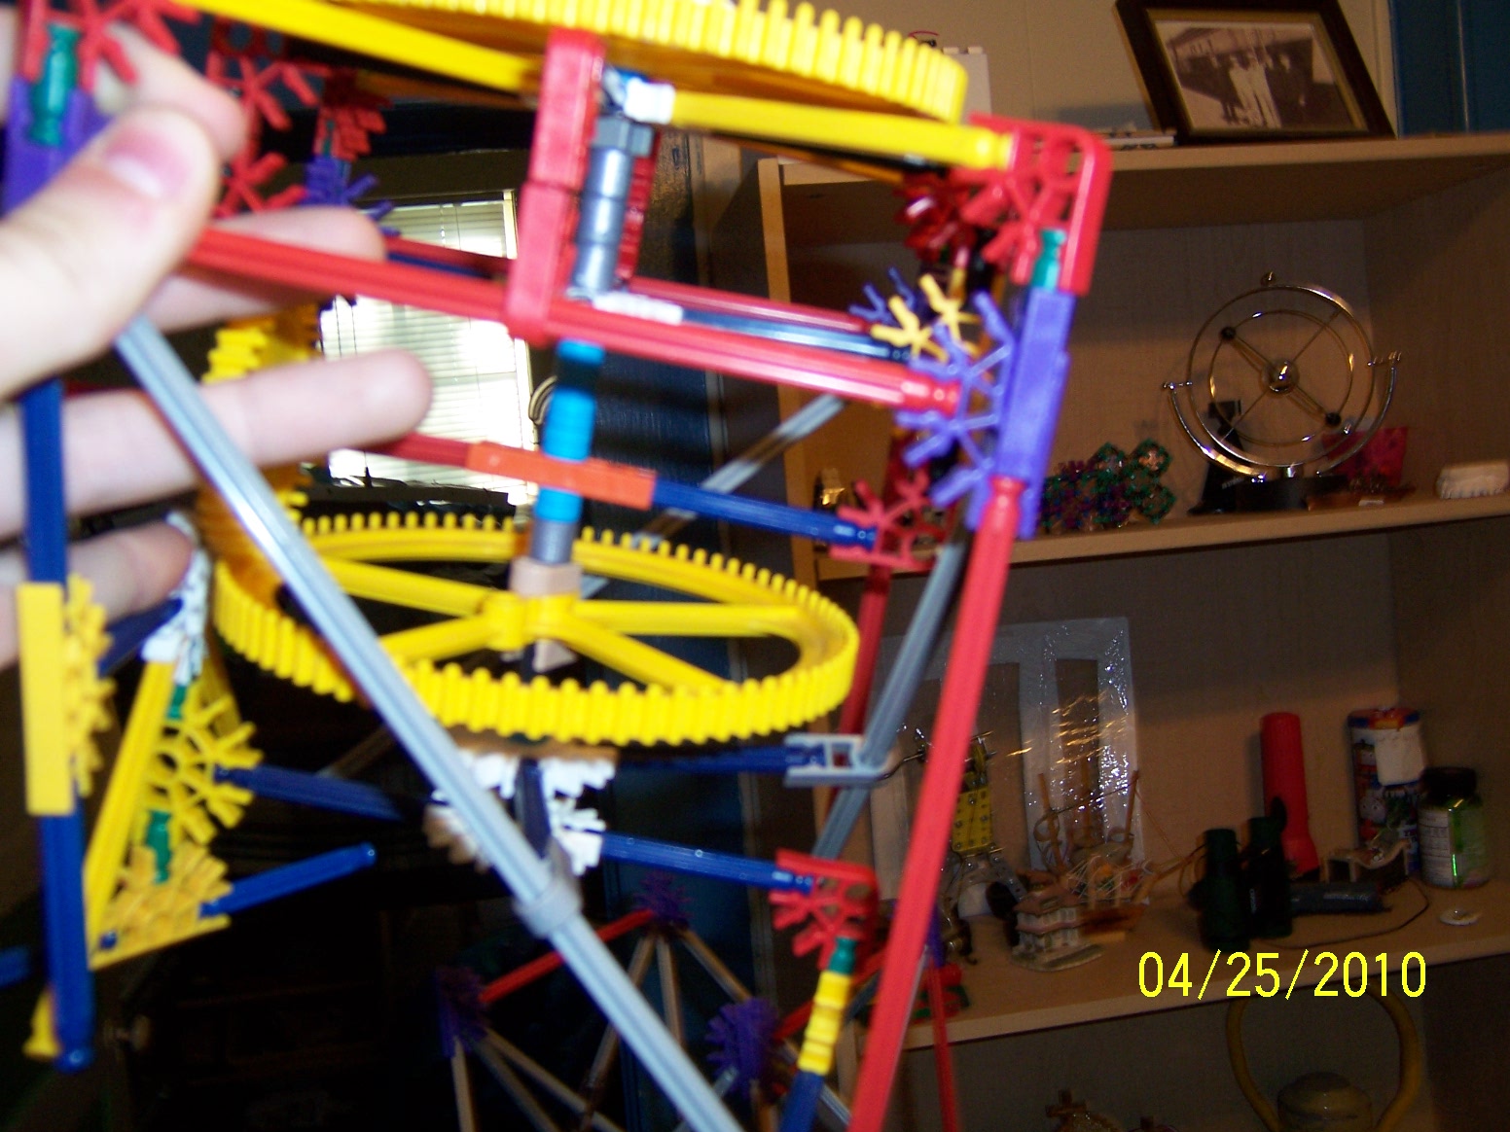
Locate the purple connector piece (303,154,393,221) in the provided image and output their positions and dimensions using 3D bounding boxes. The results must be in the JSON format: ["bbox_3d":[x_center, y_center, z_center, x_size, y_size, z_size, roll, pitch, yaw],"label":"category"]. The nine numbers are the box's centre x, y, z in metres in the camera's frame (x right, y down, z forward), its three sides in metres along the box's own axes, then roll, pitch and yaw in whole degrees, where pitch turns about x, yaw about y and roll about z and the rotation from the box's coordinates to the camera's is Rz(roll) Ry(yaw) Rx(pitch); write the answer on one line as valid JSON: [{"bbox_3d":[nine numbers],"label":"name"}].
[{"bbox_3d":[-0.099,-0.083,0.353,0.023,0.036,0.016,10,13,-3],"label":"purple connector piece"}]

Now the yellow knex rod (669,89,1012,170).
[{"bbox_3d":[0.011,-0.078,0.254,0.006,0.006,0.086,-7,22,-45],"label":"yellow knex rod"}]

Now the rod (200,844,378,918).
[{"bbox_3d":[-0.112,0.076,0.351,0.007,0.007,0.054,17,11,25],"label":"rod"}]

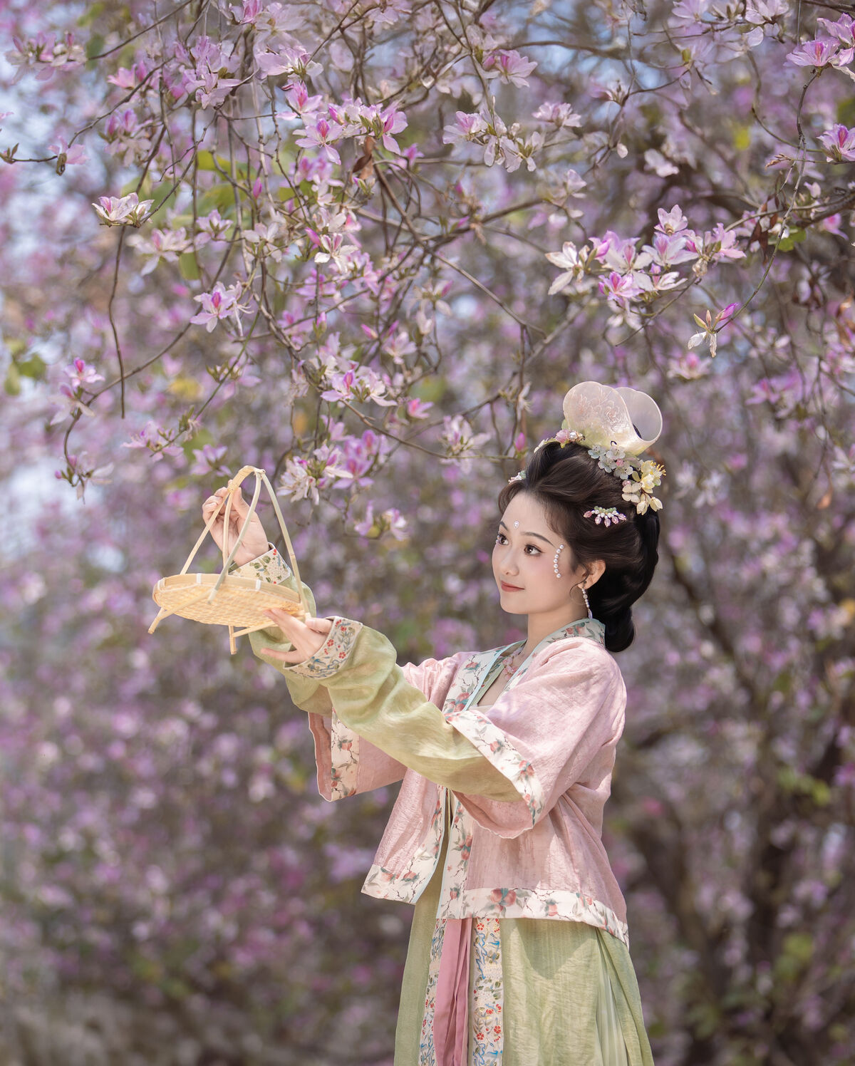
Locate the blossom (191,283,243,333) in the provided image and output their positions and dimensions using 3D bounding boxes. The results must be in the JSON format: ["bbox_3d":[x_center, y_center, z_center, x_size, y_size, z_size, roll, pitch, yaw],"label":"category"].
[{"bbox_3d":[-0.339,-0.362,6.600,0.084,0.081,0.065,0,-2,11],"label":"blossom"}]

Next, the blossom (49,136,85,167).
[{"bbox_3d":[-0.592,-0.628,6.750,0.061,0.053,0.055,0,-2,-11],"label":"blossom"}]

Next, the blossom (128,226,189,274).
[{"bbox_3d":[-0.444,-0.469,6.800,0.100,0.078,0.075,0,-2,11],"label":"blossom"}]

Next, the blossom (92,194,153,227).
[{"bbox_3d":[-0.492,-0.521,6.600,0.099,0.055,0.080,-1,-2,17],"label":"blossom"}]

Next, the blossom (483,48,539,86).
[{"bbox_3d":[0.136,-0.772,6.800,0.090,0.061,0.075,0,-2,11],"label":"blossom"}]

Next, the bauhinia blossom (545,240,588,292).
[{"bbox_3d":[0.227,-0.430,6.650,0.070,0.085,0.065,-1,-2,17],"label":"bauhinia blossom"}]

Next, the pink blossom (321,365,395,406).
[{"bbox_3d":[-0.114,-0.239,6.650,0.120,0.067,0.080,0,-2,11],"label":"pink blossom"}]

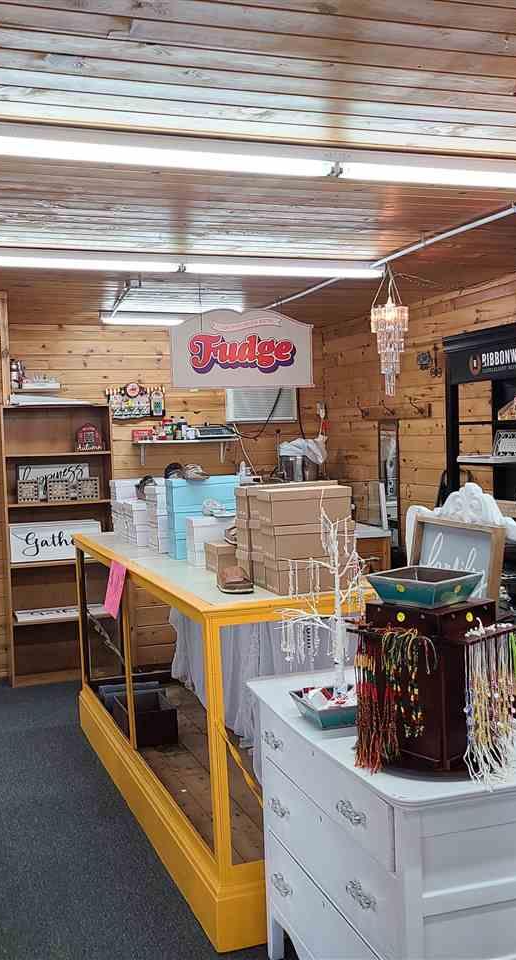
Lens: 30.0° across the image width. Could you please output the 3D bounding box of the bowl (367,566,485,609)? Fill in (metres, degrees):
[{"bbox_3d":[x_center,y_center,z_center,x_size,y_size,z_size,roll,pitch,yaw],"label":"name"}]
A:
[{"bbox_3d":[0.367,0.236,2.106,0.180,0.060,0.184,-4,4,-43],"label":"bowl"}]

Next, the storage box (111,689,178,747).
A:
[{"bbox_3d":[-0.490,1.051,4.207,0.208,0.166,0.290,-3,3,-21],"label":"storage box"}]

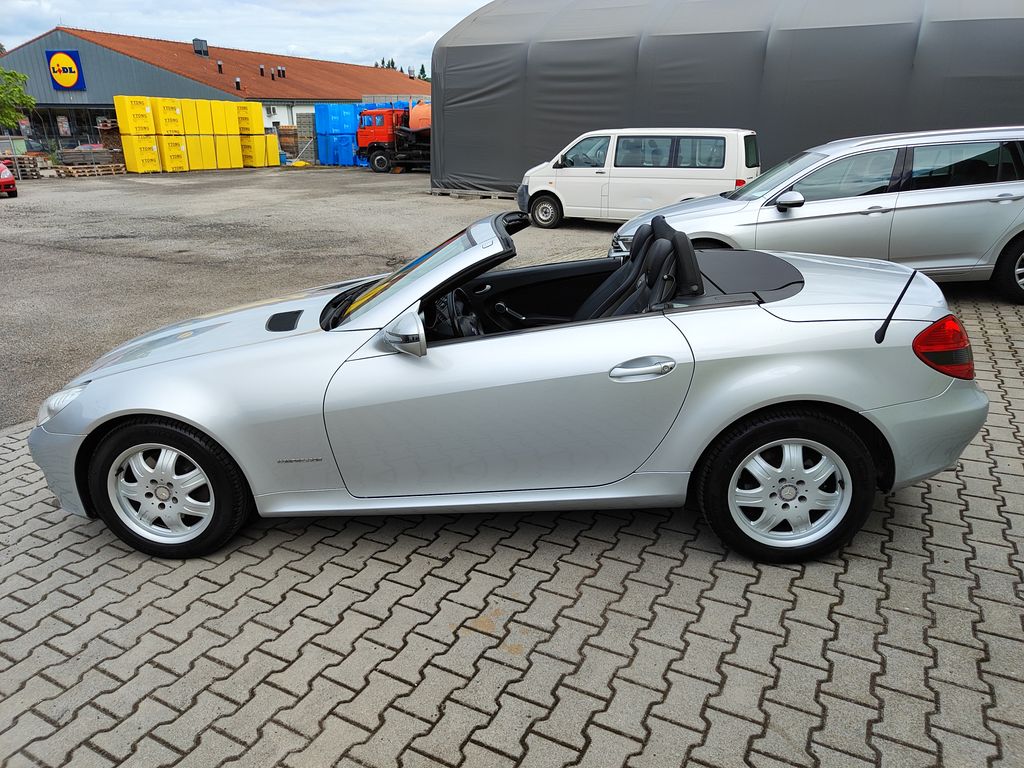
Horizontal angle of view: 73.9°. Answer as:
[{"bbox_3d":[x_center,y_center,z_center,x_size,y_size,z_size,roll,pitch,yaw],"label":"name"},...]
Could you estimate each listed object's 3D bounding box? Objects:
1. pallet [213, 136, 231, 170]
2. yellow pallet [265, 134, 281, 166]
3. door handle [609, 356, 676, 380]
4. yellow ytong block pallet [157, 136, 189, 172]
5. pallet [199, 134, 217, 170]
[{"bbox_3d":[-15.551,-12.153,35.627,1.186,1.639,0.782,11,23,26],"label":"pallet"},{"bbox_3d":[-14.004,-13.313,38.862,1.150,1.600,0.800,9,22,26],"label":"yellow pallet"},{"bbox_3d":[0.458,-0.052,2.399,0.250,0.090,0.065,-1,19,5],"label":"door handle"},{"bbox_3d":[-16.672,-11.278,33.273,0.782,1.639,1.186,11,23,26],"label":"yellow ytong block pallet"},{"bbox_3d":[-15.812,-11.822,34.718,1.150,1.600,0.820,9,22,26],"label":"pallet"}]

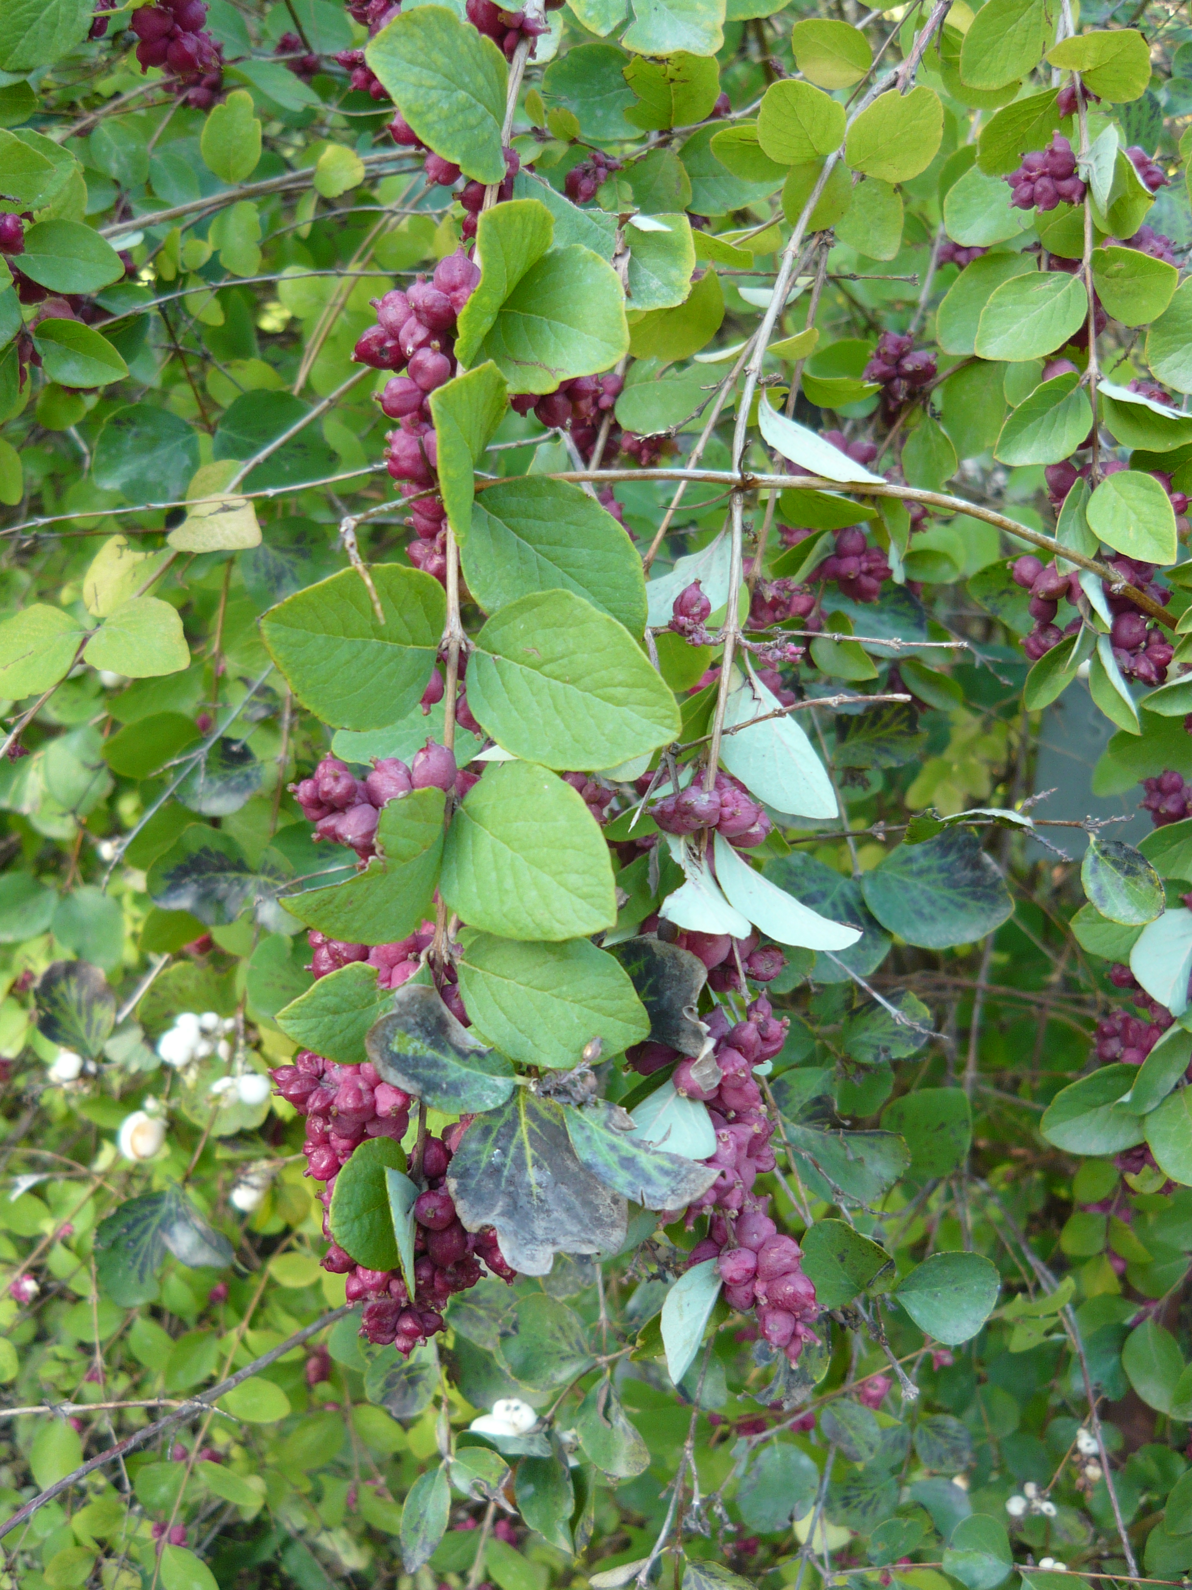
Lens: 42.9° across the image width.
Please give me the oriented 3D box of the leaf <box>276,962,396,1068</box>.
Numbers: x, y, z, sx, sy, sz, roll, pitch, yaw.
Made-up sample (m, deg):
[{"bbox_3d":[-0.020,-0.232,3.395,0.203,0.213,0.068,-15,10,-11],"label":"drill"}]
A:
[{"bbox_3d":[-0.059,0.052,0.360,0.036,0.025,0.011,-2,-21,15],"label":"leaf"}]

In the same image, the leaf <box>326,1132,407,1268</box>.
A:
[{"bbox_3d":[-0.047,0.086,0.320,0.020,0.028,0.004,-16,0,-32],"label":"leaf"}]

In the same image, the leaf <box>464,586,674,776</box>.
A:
[{"bbox_3d":[-0.004,-0.024,0.310,0.046,0.034,0.008,24,-17,5],"label":"leaf"}]

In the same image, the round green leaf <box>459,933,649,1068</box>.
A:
[{"bbox_3d":[-0.010,0.044,0.330,0.044,0.033,0.009,20,-26,7],"label":"round green leaf"}]

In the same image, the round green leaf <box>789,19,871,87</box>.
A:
[{"bbox_3d":[0.062,-0.201,0.410,0.025,0.006,0.024,38,71,15],"label":"round green leaf"}]

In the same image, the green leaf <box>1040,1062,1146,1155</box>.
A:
[{"bbox_3d":[0.132,0.084,0.400,0.030,0.010,0.022,-12,61,-7],"label":"green leaf"}]

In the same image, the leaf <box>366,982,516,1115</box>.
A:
[{"bbox_3d":[-0.032,0.052,0.310,0.032,0.024,0.008,19,-20,4],"label":"leaf"}]

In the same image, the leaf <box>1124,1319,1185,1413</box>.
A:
[{"bbox_3d":[0.252,0.257,0.680,0.028,0.035,0.009,-30,-18,-11],"label":"leaf"}]

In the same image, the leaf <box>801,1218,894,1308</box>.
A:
[{"bbox_3d":[0.062,0.120,0.384,0.022,0.021,0.009,32,-21,6],"label":"leaf"}]

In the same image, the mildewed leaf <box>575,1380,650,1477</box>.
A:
[{"bbox_3d":[0.005,0.206,0.493,0.024,0.030,0.007,-9,-16,-15],"label":"mildewed leaf"}]

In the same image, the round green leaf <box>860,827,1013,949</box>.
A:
[{"bbox_3d":[0.095,0.025,0.420,0.042,0.036,0.010,15,-20,5],"label":"round green leaf"}]

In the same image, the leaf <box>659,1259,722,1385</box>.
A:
[{"bbox_3d":[0.021,0.122,0.354,0.012,0.031,0.011,21,-2,-22],"label":"leaf"}]

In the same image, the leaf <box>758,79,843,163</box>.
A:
[{"bbox_3d":[0.071,-0.230,0.520,0.030,0.030,0.008,19,-6,8],"label":"leaf"}]

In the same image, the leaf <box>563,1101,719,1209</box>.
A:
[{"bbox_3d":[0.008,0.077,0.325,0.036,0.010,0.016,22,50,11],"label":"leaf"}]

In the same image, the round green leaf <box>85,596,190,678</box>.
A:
[{"bbox_3d":[-0.137,-0.046,0.452,0.032,0.026,0.006,20,-24,3],"label":"round green leaf"}]

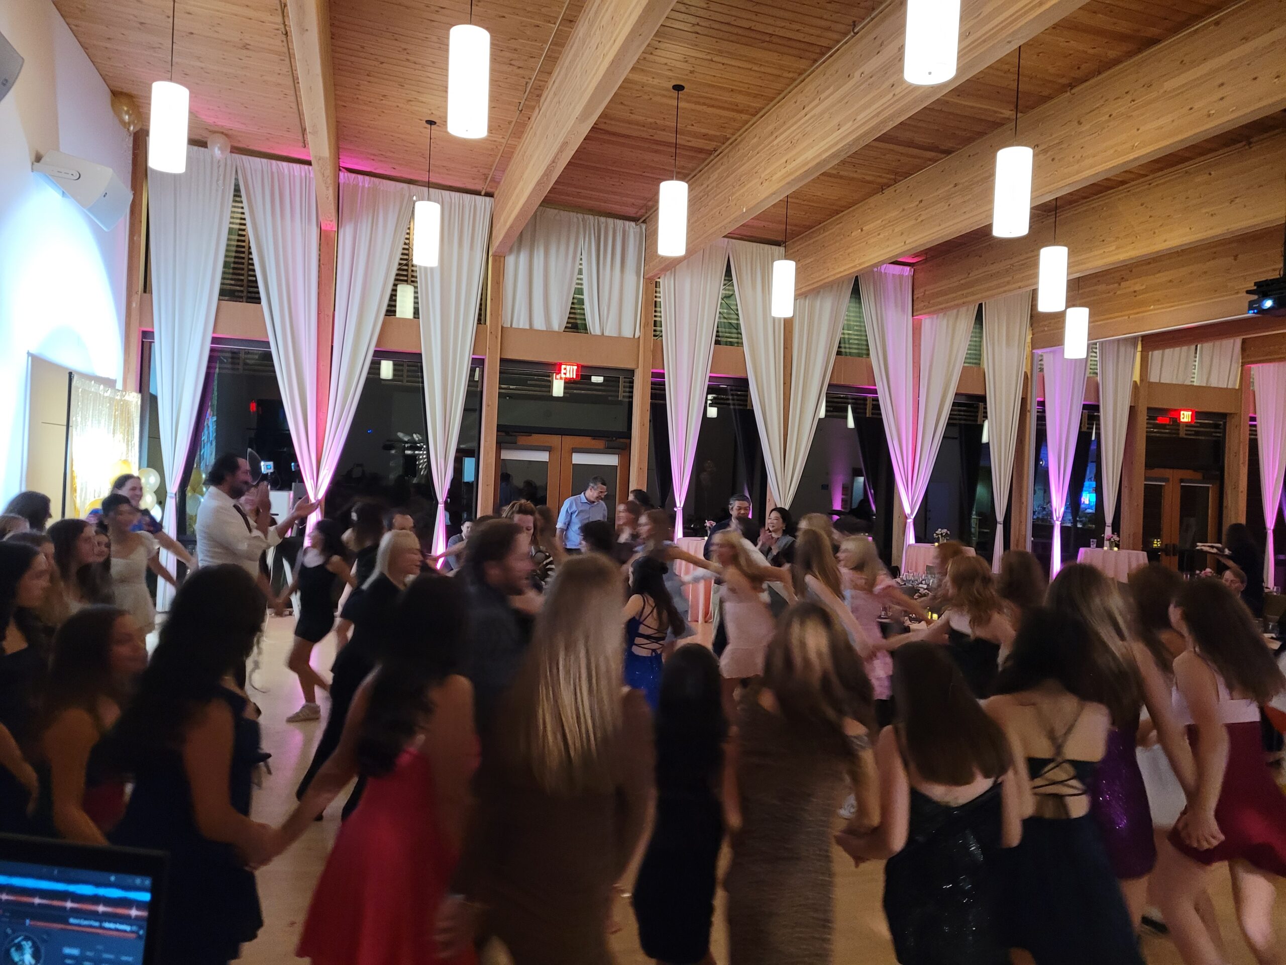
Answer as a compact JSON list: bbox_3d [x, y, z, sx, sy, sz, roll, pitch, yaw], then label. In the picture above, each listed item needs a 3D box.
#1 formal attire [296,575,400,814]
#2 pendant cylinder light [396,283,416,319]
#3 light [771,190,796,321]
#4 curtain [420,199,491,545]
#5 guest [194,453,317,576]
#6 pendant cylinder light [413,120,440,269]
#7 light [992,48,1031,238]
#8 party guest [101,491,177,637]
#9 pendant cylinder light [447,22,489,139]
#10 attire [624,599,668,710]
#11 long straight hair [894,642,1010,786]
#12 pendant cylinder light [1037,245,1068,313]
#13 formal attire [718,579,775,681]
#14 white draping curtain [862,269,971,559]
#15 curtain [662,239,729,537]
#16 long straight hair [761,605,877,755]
[{"bbox_3d":[-1.440,1.082,4.900,0.600,1.242,0.460,2,0,-18],"label":"formal attire"},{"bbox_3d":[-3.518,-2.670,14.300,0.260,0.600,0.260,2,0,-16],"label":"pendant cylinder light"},{"bbox_3d":[1.697,-2.730,11.525,0.265,1.530,0.265,2,0,-16],"label":"light"},{"bbox_3d":[-2.455,-0.995,12.008,0.947,5.235,0.200,2,0,-16],"label":"curtain"},{"bbox_3d":[-2.193,0.761,5.402,0.640,1.834,0.500,2,0,-10],"label":"guest"},{"bbox_3d":[-2.353,-3.145,10.566,0.265,1.580,0.265,2,0,-16],"label":"pendant cylinder light"},{"bbox_3d":[2.804,-2.566,7.285,0.252,1.426,0.252,2,0,-16],"label":"light"},{"bbox_3d":[-3.551,0.877,6.800,0.560,1.600,0.380,2,0,-40],"label":"party guest"},{"bbox_3d":[-1.124,-2.574,6.226,0.252,0.650,0.252,2,0,-16],"label":"pendant cylinder light"},{"bbox_3d":[0.004,1.002,5.401,0.310,0.742,0.250,2,0,-27],"label":"attire"},{"bbox_3d":[0.806,0.604,2.540,0.280,0.375,0.230,2,0,-7],"label":"long straight hair"},{"bbox_3d":[4.165,-2.068,9.818,0.252,0.630,0.252,2,0,-16],"label":"pendant cylinder light"},{"bbox_3d":[0.646,0.915,6.000,0.290,0.611,0.340,2,0,-39],"label":"formal attire"},{"bbox_3d":[4.072,-0.622,14.658,2.003,5.244,0.270,2,0,-16],"label":"white draping curtain"},{"bbox_3d":[0.632,-0.827,13.643,0.995,5.360,0.250,2,0,-16],"label":"curtain"},{"bbox_3d":[0.460,0.508,2.550,0.285,0.385,0.240,3,0,7],"label":"long straight hair"}]

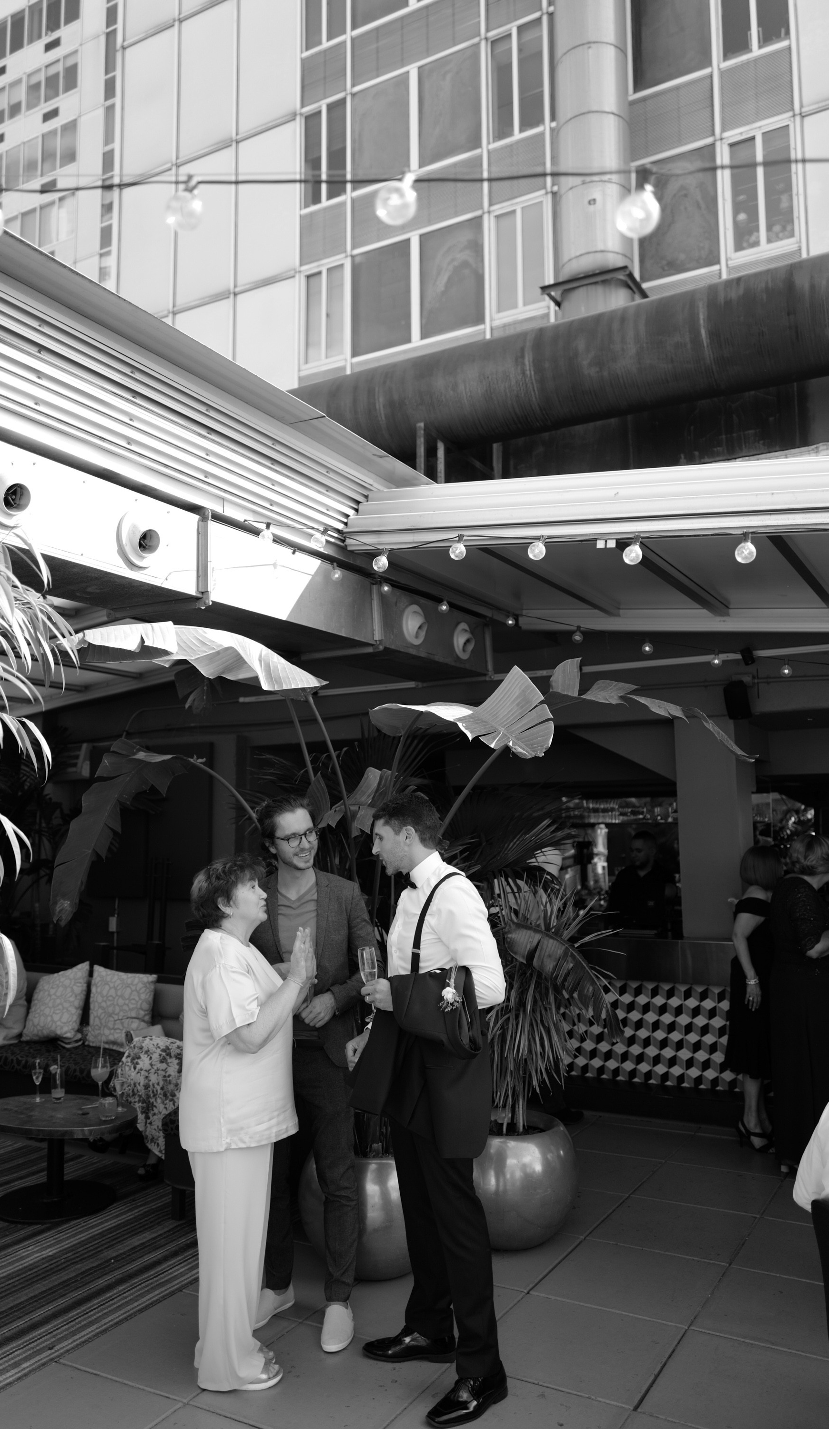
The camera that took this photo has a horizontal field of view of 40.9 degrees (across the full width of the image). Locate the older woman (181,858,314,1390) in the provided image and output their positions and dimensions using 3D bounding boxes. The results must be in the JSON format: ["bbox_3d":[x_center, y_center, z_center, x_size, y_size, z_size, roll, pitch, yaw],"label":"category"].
[{"bbox_3d":[-0.542,1.270,3.558,0.430,1.640,0.500,1,-5,-7],"label":"older woman"}]

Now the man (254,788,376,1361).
[{"bbox_3d":[-0.378,1.208,3.925,0.540,1.830,0.420,-1,-5,7],"label":"man"}]

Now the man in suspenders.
[{"bbox_3d":[0.037,1.171,3.557,0.490,1.835,0.530,1,-5,-12],"label":"man in suspenders"}]

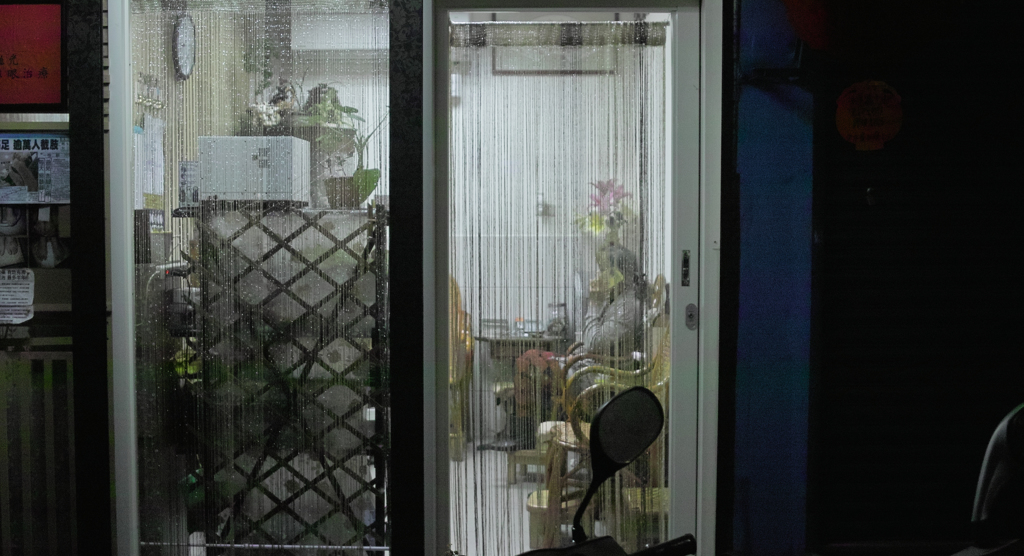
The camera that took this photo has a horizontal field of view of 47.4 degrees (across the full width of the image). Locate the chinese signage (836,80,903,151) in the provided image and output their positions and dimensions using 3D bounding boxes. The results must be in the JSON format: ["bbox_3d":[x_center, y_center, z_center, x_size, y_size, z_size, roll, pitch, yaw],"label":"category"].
[{"bbox_3d":[1.226,-0.557,3.997,0.226,0.247,0.020,0,3,1],"label":"chinese signage"}]

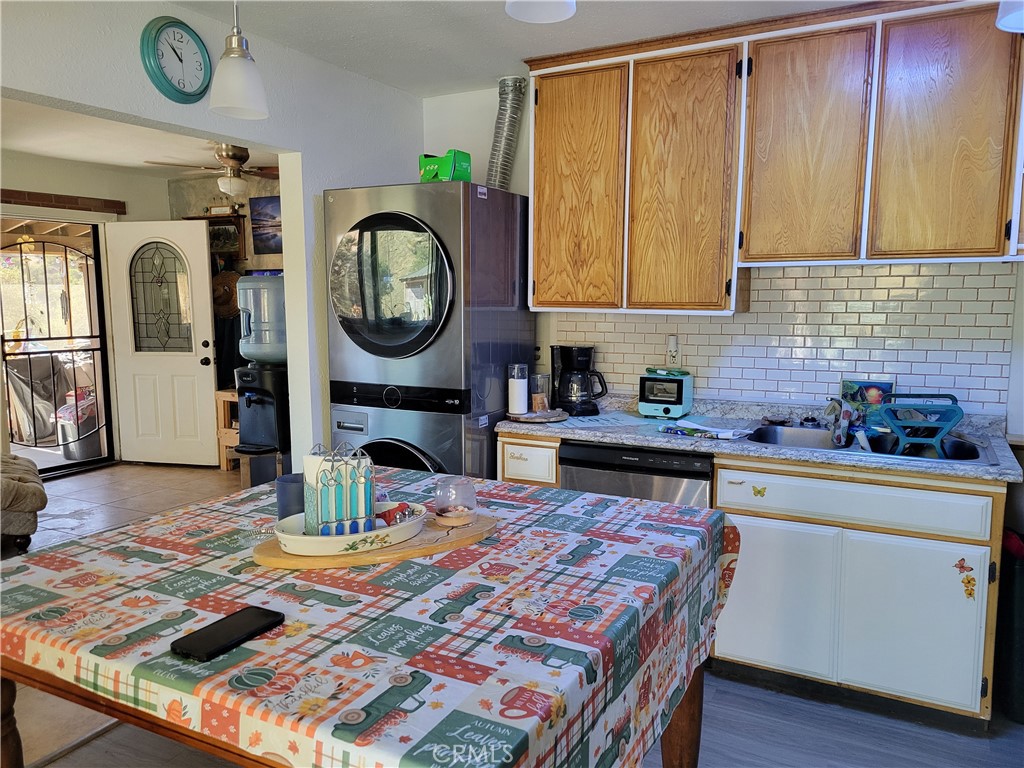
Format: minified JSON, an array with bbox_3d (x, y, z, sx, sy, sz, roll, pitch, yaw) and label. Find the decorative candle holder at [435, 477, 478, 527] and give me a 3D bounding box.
[{"bbox_3d":[-0.129,0.270,1.764,0.092,0.099,0.092,0,7,0],"label":"decorative candle holder"}]

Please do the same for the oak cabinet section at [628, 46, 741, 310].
[{"bbox_3d":[0.744,-0.808,3.179,0.454,0.993,0.310,3,8,28],"label":"oak cabinet section"}]

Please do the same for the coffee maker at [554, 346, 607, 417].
[{"bbox_3d":[0.303,-0.021,3.554,0.175,0.305,0.225,-4,7,-28],"label":"coffee maker"}]

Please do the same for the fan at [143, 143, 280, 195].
[{"bbox_3d":[-1.897,-1.460,5.200,1.280,0.380,1.280,-4,8,-30],"label":"fan"}]

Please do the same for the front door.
[{"bbox_3d":[-2.924,-0.327,6.418,0.930,2.050,0.050,1,7,13],"label":"front door"}]

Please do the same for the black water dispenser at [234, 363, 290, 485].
[{"bbox_3d":[-1.282,0.384,4.256,0.310,1.000,0.320,3,7,29],"label":"black water dispenser"}]

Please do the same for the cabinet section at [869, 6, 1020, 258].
[{"bbox_3d":[1.544,-0.857,2.749,0.453,0.823,0.310,3,8,28],"label":"cabinet section"}]

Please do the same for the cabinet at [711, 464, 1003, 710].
[{"bbox_3d":[1.283,0.643,2.886,0.886,0.796,0.600,3,7,29],"label":"cabinet"}]

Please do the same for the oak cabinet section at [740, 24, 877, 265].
[{"bbox_3d":[1.142,-0.875,2.958,0.445,0.823,0.310,3,8,28],"label":"oak cabinet section"}]

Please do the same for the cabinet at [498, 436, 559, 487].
[{"bbox_3d":[0.216,0.581,3.469,0.299,0.796,0.600,3,7,29],"label":"cabinet"}]

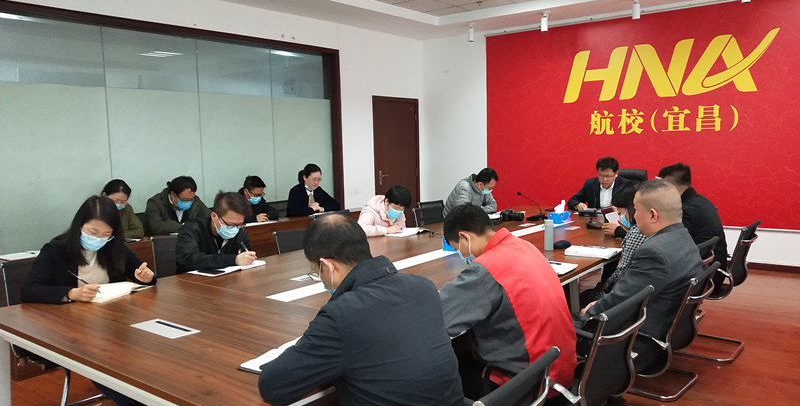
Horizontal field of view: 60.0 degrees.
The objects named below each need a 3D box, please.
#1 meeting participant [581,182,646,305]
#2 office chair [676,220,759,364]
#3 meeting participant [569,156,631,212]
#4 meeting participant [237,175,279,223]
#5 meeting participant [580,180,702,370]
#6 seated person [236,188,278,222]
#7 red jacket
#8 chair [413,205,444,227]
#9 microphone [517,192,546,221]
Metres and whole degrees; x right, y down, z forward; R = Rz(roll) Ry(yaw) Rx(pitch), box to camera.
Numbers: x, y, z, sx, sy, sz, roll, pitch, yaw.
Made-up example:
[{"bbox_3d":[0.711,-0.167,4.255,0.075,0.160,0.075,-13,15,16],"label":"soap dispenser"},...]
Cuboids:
[{"bbox_3d":[1.326,0.461,3.989,0.680,1.150,0.470,3,6,43],"label":"meeting participant"},{"bbox_3d":[1.980,0.540,4.620,0.610,0.870,0.560,2,5,39],"label":"office chair"},{"bbox_3d":[1.780,0.210,6.100,0.580,1.250,0.720,1,5,35],"label":"meeting participant"},{"bbox_3d":[-1.270,0.350,6.100,0.720,1.180,0.540,2,5,44],"label":"meeting participant"},{"bbox_3d":[1.060,0.495,3.320,0.760,1.220,0.540,1,5,35],"label":"meeting participant"},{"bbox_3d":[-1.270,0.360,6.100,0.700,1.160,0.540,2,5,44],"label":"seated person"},{"bbox_3d":[0.381,0.414,2.676,0.580,0.600,0.530,2,6,40],"label":"red jacket"},{"bbox_3d":[0.443,0.476,5.718,0.580,0.880,0.540,2,6,40],"label":"chair"},{"bbox_3d":[1.053,0.030,5.500,0.240,0.230,0.120,-2,4,-14],"label":"microphone"}]

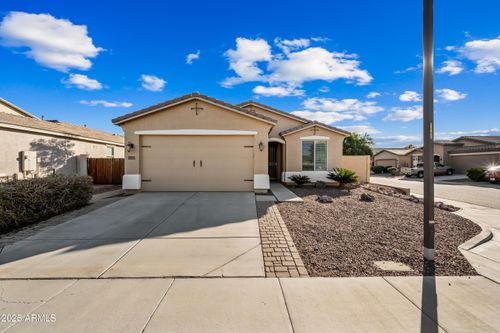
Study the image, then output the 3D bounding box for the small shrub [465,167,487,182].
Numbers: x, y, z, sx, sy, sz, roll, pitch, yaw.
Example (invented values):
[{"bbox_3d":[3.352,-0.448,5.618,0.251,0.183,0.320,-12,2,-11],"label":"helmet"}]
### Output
[{"bbox_3d":[21.300,0.730,18.300,1.500,1.300,1.400,0,0,0],"label":"small shrub"}]

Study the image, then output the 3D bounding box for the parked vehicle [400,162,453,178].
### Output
[{"bbox_3d":[22.300,0.420,24.500,5.400,1.720,1.870,0,0,-6],"label":"parked vehicle"}]

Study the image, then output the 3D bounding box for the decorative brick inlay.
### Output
[{"bbox_3d":[0.530,1.410,4.680,0.620,0.060,3.880,0,5,0],"label":"decorative brick inlay"}]

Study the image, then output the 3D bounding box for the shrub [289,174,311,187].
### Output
[{"bbox_3d":[2.640,0.760,10.400,1.170,0.620,1.100,0,0,0],"label":"shrub"}]

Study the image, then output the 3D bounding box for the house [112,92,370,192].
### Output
[{"bbox_3d":[0.100,-1.380,14.600,11.500,4.920,13.400,0,0,0],"label":"house"}]

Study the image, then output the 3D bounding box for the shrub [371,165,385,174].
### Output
[{"bbox_3d":[21.000,0.600,32.000,1.850,1.300,1.750,0,0,0],"label":"shrub"}]

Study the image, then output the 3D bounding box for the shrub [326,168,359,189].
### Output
[{"bbox_3d":[4.800,0.600,10.100,1.550,0.980,1.450,0,0,0],"label":"shrub"}]

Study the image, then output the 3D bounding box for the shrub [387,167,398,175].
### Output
[{"bbox_3d":[20.600,0.680,28.000,1.300,1.150,1.250,0,0,0],"label":"shrub"}]

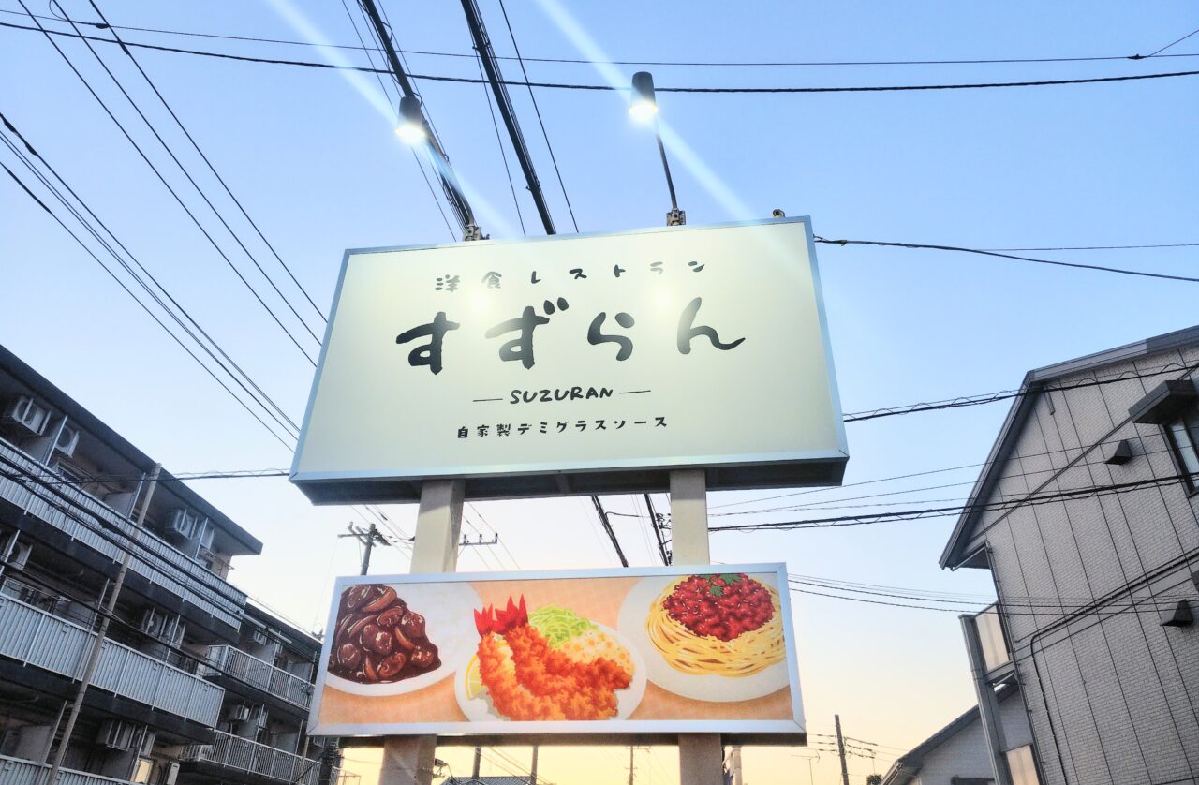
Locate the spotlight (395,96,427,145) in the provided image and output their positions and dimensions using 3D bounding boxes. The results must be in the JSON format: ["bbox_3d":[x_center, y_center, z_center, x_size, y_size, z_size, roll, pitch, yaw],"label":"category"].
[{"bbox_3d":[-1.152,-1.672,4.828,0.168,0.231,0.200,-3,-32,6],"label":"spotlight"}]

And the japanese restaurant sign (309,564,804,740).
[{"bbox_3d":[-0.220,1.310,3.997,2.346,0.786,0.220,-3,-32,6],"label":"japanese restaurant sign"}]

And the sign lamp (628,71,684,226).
[{"bbox_3d":[0.380,-1.475,5.019,0.189,0.357,1.092,-8,-33,14],"label":"sign lamp"}]

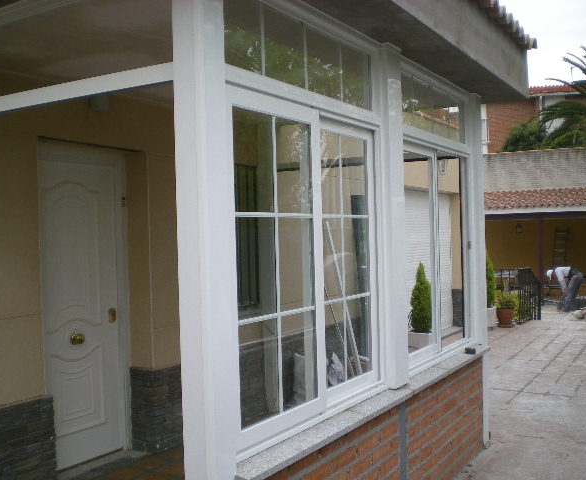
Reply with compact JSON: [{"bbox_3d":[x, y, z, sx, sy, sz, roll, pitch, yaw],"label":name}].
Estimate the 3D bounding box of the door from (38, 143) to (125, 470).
[{"bbox_3d":[-1.474,0.456,4.685,0.070,2.100,0.880,-1,0,31],"label":"door"}]

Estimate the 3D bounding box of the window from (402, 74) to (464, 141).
[{"bbox_3d":[0.880,-0.820,4.472,0.030,0.300,1.240,-1,0,31],"label":"window"}]

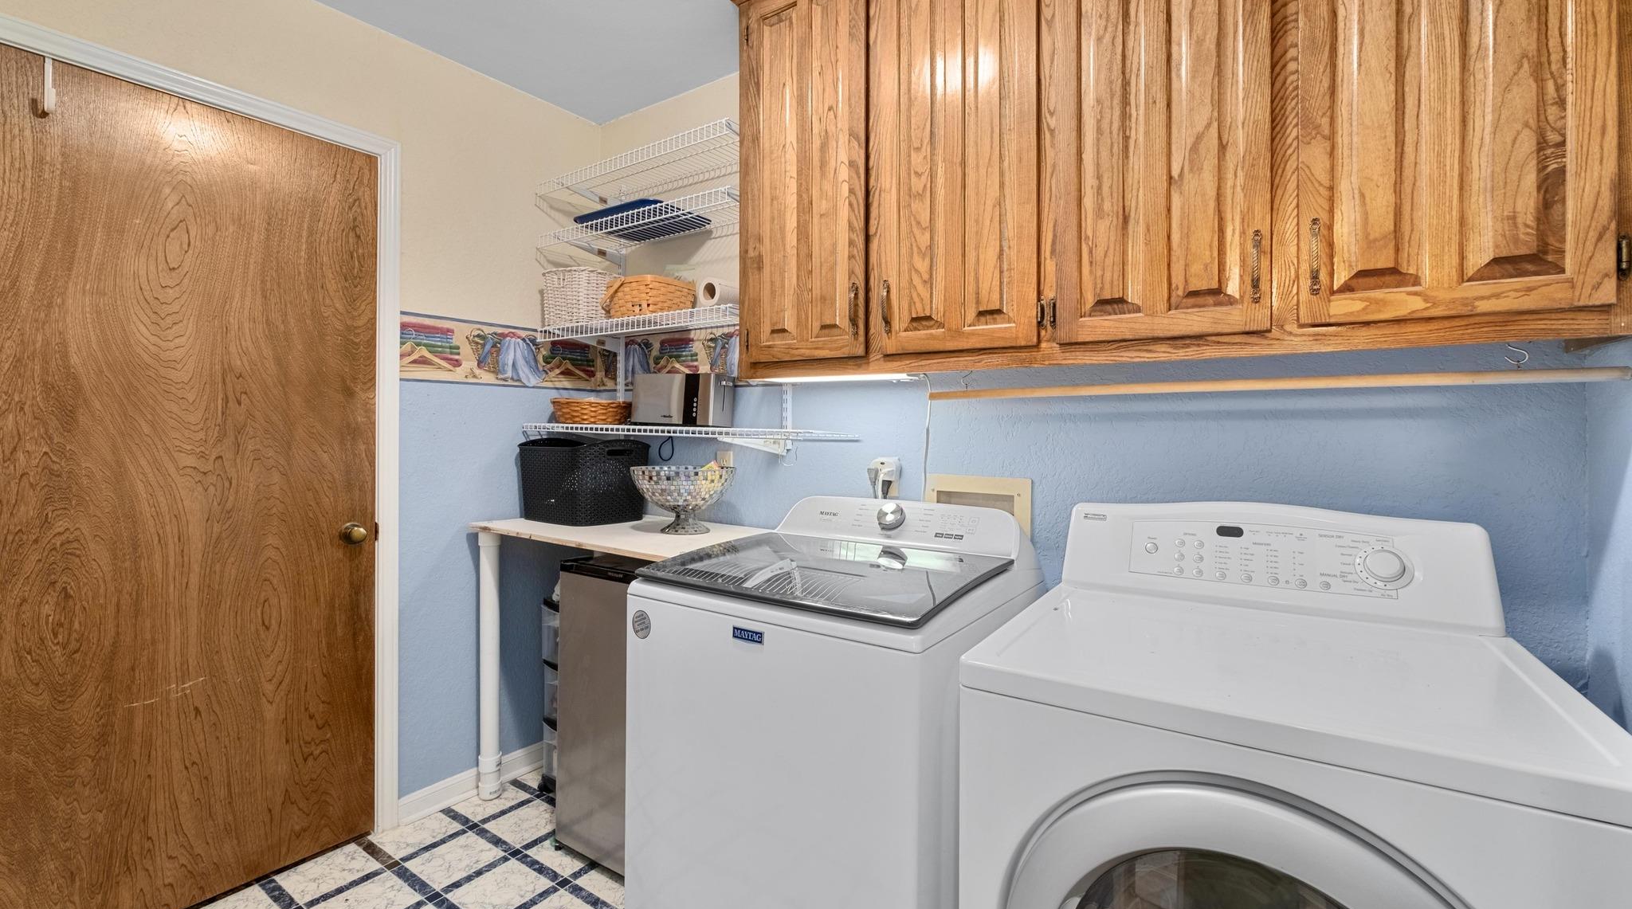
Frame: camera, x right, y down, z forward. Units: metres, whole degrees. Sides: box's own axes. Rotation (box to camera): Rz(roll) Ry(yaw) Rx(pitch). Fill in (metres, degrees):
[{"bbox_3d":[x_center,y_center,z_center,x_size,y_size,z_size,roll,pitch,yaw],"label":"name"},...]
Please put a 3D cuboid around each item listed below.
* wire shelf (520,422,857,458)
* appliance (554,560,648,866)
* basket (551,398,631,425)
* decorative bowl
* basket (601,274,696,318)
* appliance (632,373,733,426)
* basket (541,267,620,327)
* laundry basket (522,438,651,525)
[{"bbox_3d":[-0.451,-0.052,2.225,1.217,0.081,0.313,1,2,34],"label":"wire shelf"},{"bbox_3d":[-0.416,0.733,2.057,0.485,0.843,0.495,1,2,34],"label":"appliance"},{"bbox_3d":[-0.808,-0.143,2.460,0.283,0.106,0.273,1,2,34],"label":"basket"},{"bbox_3d":[-0.406,0.139,2.115,0.328,0.198,0.328,0,1,0],"label":"decorative bowl"},{"bbox_3d":[-0.561,-0.490,2.283,0.237,0.169,0.212,1,2,34],"label":"basket"},{"bbox_3d":[-0.414,-0.155,2.143,0.298,0.182,0.141,1,1,26],"label":"appliance"},{"bbox_3d":[-0.799,-0.523,2.453,0.242,0.227,0.247,1,1,29],"label":"basket"},{"bbox_3d":[-0.810,0.086,2.392,0.389,0.286,0.265,1,2,34],"label":"laundry basket"}]

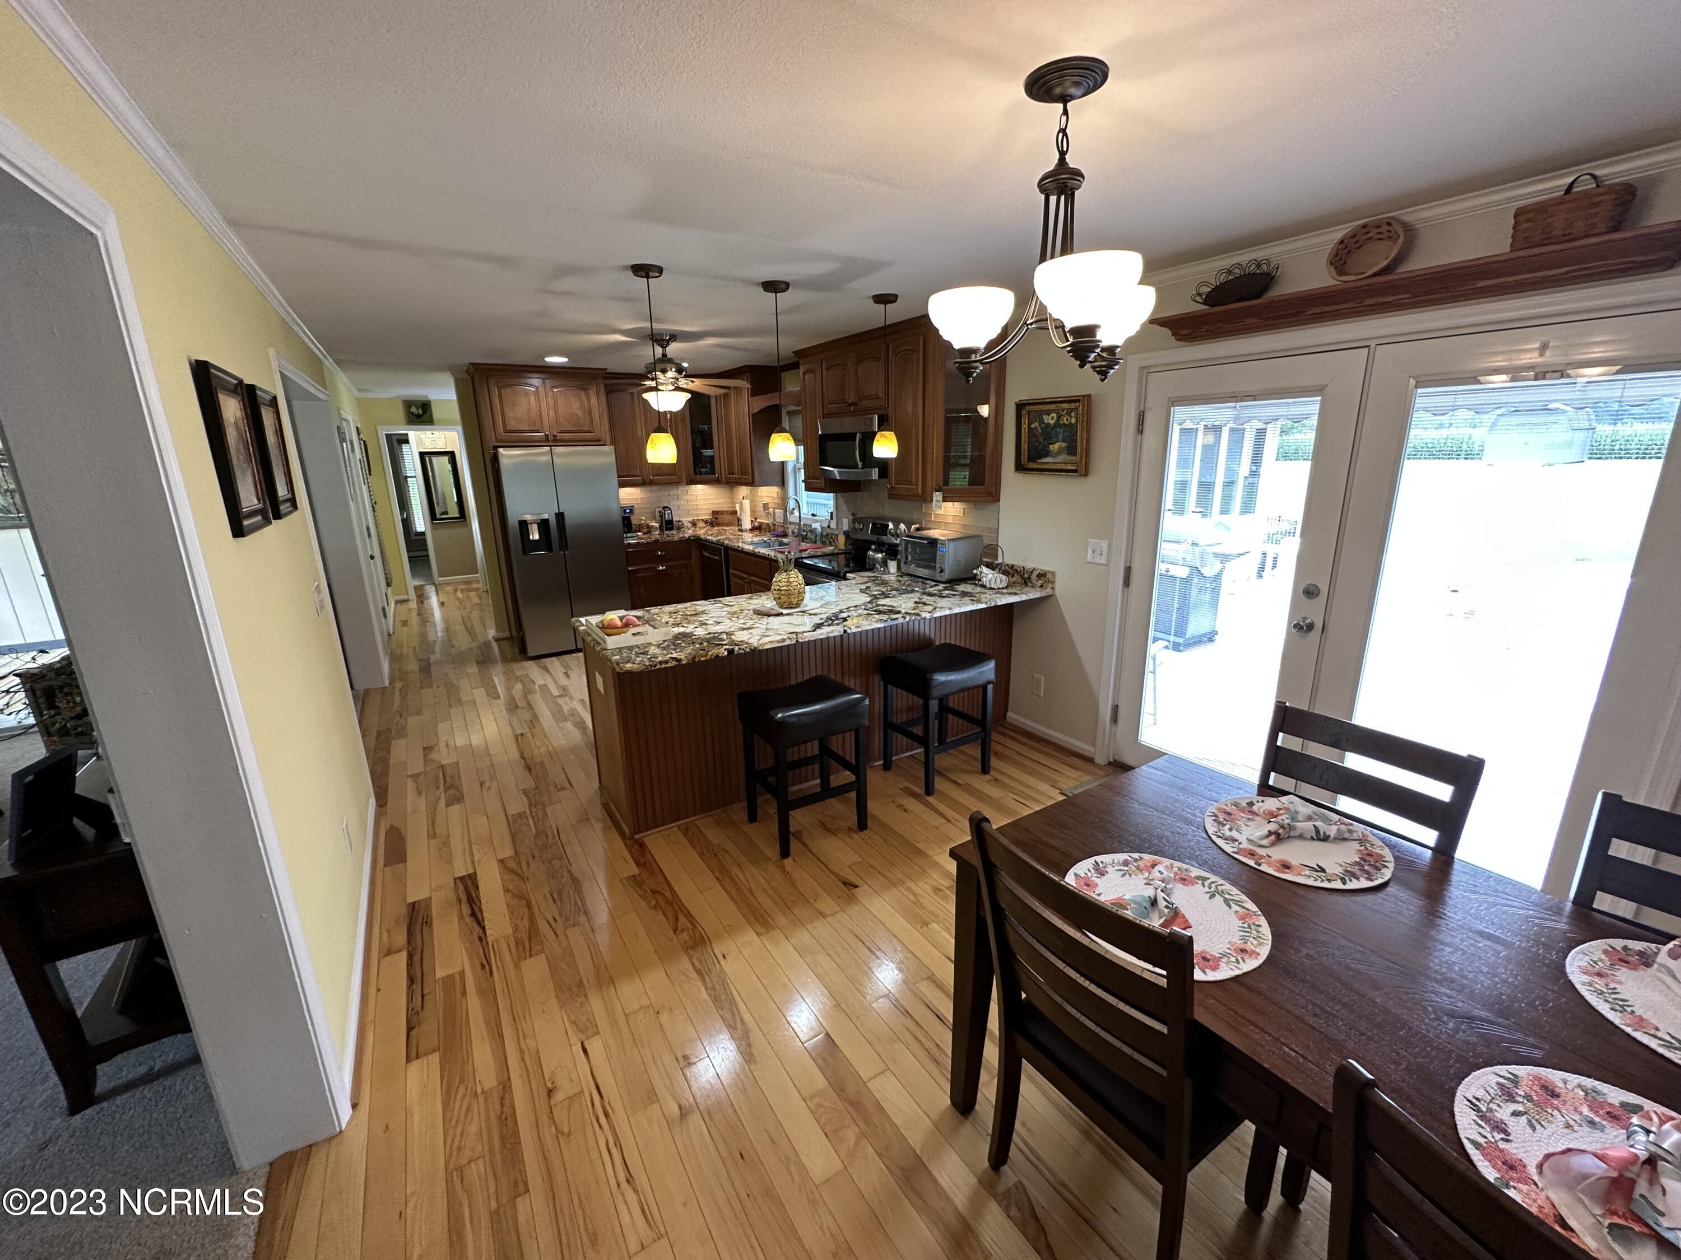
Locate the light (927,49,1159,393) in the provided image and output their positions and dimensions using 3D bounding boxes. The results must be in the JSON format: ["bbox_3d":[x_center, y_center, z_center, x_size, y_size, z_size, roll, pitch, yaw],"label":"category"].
[{"bbox_3d":[0.501,-0.855,1.479,0.490,0.578,0.525,-10,17,-30],"label":"light"}]

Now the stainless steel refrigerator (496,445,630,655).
[{"bbox_3d":[-2.582,-0.777,6.306,0.920,1.763,0.860,-10,17,-30],"label":"stainless steel refrigerator"}]

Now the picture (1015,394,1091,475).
[{"bbox_3d":[1.161,-1.065,3.749,0.040,0.402,0.488,-10,17,-30],"label":"picture"}]

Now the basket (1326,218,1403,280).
[{"bbox_3d":[1.840,-1.306,2.369,0.078,0.222,0.222,13,5,-34],"label":"basket"}]

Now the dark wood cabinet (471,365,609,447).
[{"bbox_3d":[-2.707,-2.004,6.159,1.070,0.655,0.600,-10,17,-30],"label":"dark wood cabinet"}]

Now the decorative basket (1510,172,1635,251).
[{"bbox_3d":[2.087,-1.194,1.948,0.125,0.178,0.215,-10,17,-30],"label":"decorative basket"}]

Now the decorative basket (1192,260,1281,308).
[{"bbox_3d":[1.574,-1.374,2.715,0.170,0.149,0.325,-10,17,-30],"label":"decorative basket"}]

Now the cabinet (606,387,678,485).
[{"bbox_3d":[-2.037,-1.967,6.814,0.720,1.000,0.320,-10,17,-30],"label":"cabinet"}]

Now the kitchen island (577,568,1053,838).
[{"bbox_3d":[-0.062,0.300,3.729,2.460,0.925,0.910,-10,17,-30],"label":"kitchen island"}]

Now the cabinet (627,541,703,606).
[{"bbox_3d":[-1.911,-0.521,7.047,0.750,0.880,0.610,-10,17,-30],"label":"cabinet"}]

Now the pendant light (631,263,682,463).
[{"bbox_3d":[-0.767,-1.085,2.821,0.134,0.758,0.134,-10,17,-30],"label":"pendant light"}]

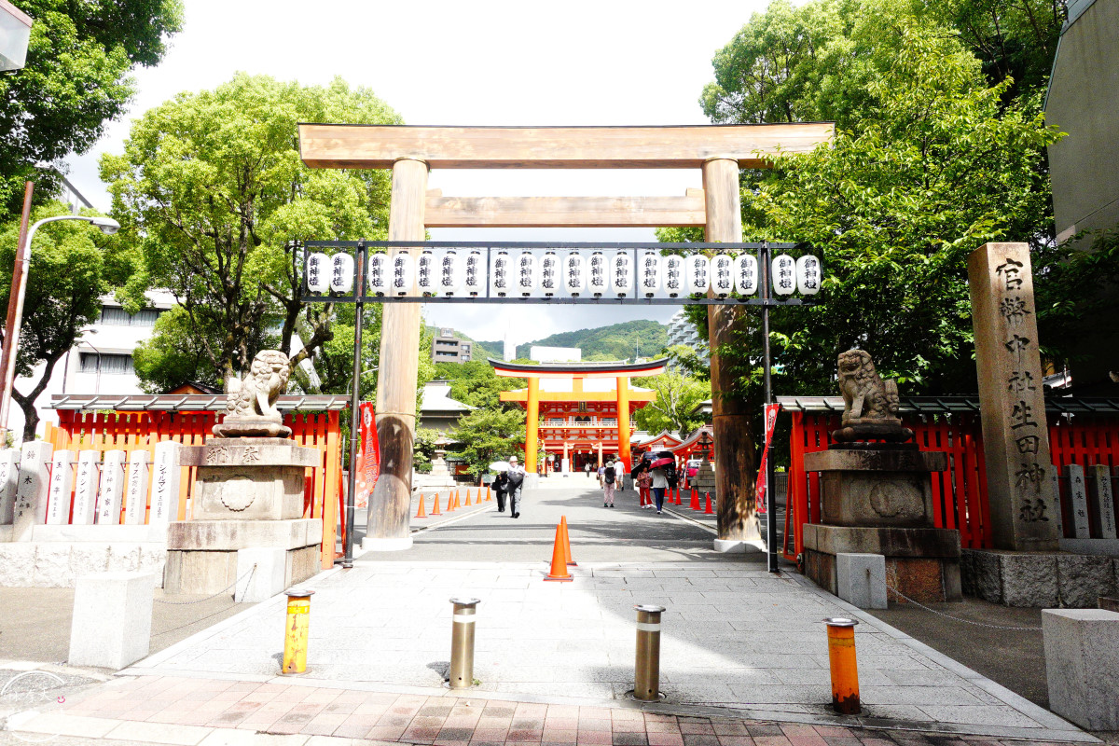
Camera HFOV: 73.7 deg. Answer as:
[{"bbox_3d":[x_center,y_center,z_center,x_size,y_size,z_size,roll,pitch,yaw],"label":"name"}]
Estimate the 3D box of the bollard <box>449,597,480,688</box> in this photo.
[{"bbox_3d":[-0.674,1.881,5.195,0.216,0.568,0.216,0,-8,2],"label":"bollard"}]

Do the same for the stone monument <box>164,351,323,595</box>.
[{"bbox_3d":[-3.962,1.208,9.652,1.510,3.039,1.070,0,-8,2],"label":"stone monument"}]

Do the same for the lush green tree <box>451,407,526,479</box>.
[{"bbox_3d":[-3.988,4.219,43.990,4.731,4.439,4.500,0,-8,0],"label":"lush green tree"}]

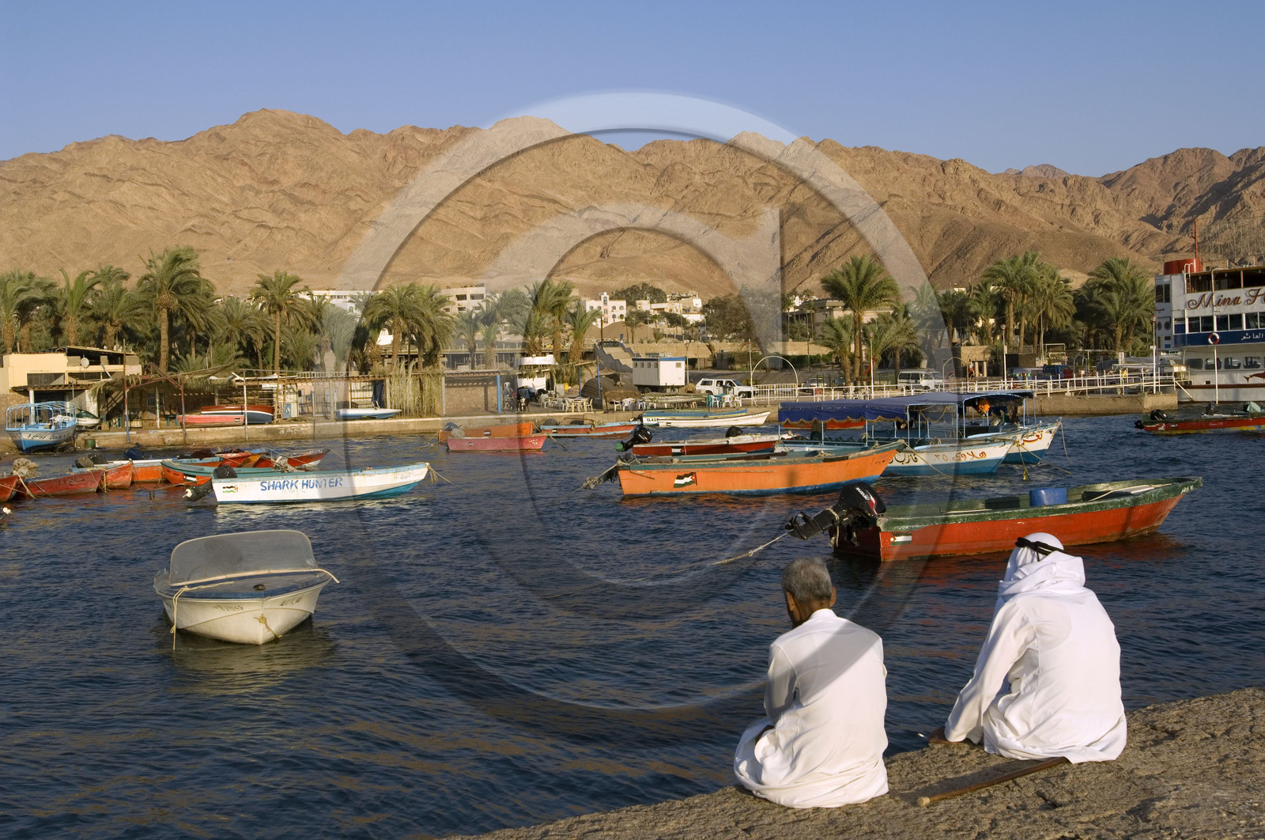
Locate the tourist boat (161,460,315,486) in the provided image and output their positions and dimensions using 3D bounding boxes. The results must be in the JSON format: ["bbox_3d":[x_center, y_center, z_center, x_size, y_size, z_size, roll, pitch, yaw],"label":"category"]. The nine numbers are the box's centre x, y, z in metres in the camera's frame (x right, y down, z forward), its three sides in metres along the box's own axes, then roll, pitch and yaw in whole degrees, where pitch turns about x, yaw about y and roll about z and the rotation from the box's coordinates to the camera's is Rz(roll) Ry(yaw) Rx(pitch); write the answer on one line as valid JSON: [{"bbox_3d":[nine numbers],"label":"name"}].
[{"bbox_3d":[-12.517,1.712,43.500,5.100,0.950,1.700,-2,2,20],"label":"tourist boat"}]

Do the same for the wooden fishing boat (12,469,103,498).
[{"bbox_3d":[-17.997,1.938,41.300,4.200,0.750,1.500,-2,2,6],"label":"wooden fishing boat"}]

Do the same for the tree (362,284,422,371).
[{"bbox_3d":[-16.494,-5.297,93.885,4.400,7.900,4.400,0,2,0],"label":"tree"}]

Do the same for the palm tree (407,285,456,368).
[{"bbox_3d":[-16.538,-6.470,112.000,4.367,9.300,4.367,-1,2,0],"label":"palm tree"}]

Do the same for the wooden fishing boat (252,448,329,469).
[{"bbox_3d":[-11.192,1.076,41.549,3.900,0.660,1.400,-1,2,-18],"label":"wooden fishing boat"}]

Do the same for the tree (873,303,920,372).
[{"bbox_3d":[27.531,-7.793,142.000,5.332,8.715,5.332,-1,2,0],"label":"tree"}]

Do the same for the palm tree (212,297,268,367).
[{"bbox_3d":[-30.213,-5.952,105.000,4.400,7.200,4.400,-2,2,0],"label":"palm tree"}]

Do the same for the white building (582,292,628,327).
[{"bbox_3d":[-9.624,-38.151,476.000,14.000,12.000,12.000,-2,2,-8],"label":"white building"}]

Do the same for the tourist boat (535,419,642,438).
[{"bbox_3d":[-2.230,0.461,71.000,5.200,0.900,1.600,-2,2,6],"label":"tourist boat"}]

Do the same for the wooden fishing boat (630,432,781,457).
[{"bbox_3d":[2.768,0.781,44.640,5.350,0.850,1.600,-1,2,0],"label":"wooden fishing boat"}]

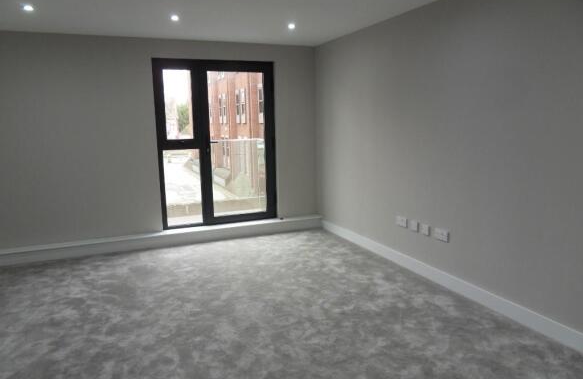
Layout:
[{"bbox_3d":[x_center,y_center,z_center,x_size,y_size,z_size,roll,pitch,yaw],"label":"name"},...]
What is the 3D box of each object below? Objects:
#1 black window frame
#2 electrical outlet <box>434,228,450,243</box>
[{"bbox_3d":[-0.892,-0.554,4.993,1.447,1.995,0.070,-5,10,-20],"label":"black window frame"},{"bbox_3d":[1.267,0.388,3.421,0.014,0.090,0.150,-5,10,-24],"label":"electrical outlet"}]

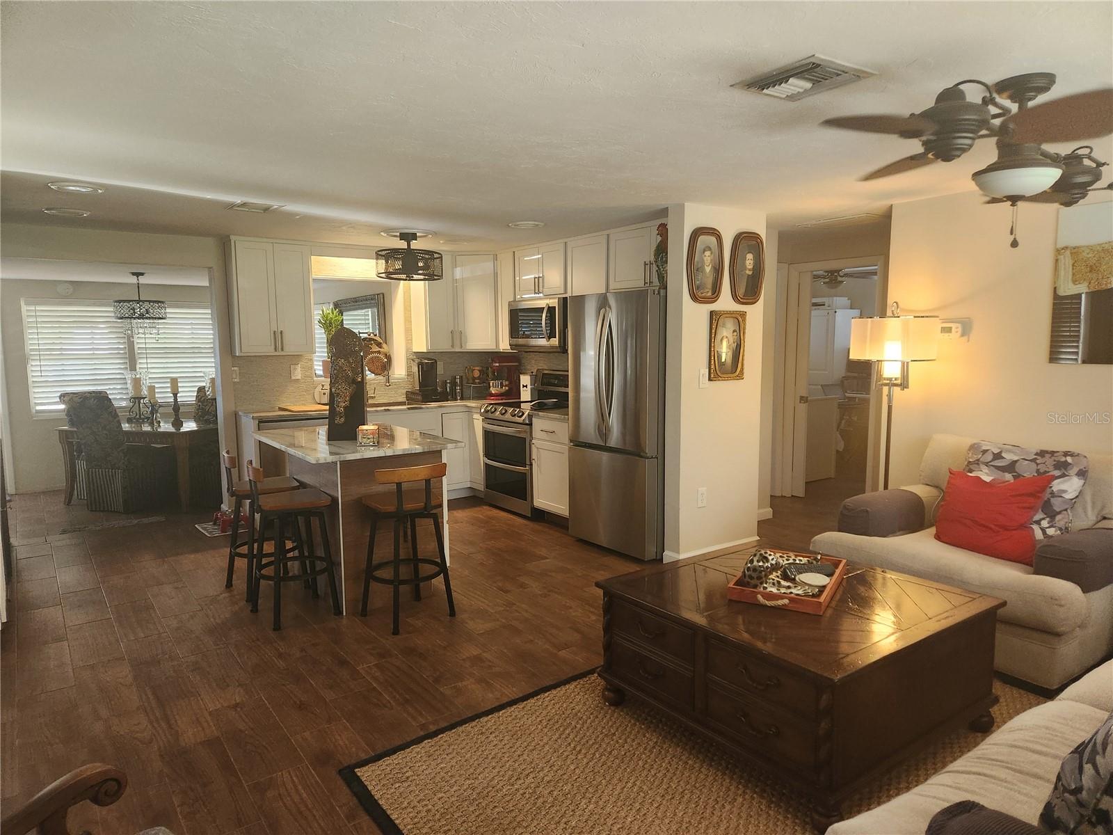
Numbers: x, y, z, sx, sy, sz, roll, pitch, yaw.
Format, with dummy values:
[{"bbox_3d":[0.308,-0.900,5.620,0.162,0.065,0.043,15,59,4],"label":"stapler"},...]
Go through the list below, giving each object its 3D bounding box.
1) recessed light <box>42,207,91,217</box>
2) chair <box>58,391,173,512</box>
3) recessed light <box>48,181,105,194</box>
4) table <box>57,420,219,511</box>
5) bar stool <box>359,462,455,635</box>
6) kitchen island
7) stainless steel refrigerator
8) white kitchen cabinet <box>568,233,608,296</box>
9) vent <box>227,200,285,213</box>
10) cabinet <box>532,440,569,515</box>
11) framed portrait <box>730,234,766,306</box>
[{"bbox_3d":[-3.094,-1.296,4.673,0.270,0.030,0.270,-5,8,-35],"label":"recessed light"},{"bbox_3d":[-3.989,0.293,6.666,0.480,1.070,0.680,1,7,11],"label":"chair"},{"bbox_3d":[-2.547,-1.218,3.925,0.270,0.030,0.270,-5,8,-35],"label":"recessed light"},{"bbox_3d":[-3.717,0.407,7.070,1.240,0.750,1.300,1,7,8],"label":"table"},{"bbox_3d":[-0.833,0.662,4.025,0.430,0.870,0.480,-5,8,-35],"label":"bar stool"},{"bbox_3d":[-1.289,0.574,4.744,0.905,0.895,1.290,-5,8,-35],"label":"kitchen island"},{"bbox_3d":[0.591,0.029,5.454,0.760,1.830,0.845,-5,8,-36],"label":"stainless steel refrigerator"},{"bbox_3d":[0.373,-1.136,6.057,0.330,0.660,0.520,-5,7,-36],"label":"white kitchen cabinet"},{"bbox_3d":[-1.933,-1.337,4.741,0.270,0.025,0.370,-5,8,-36],"label":"vent"},{"bbox_3d":[0.186,0.465,6.128,0.600,0.585,0.500,-5,8,-35],"label":"cabinet"},{"bbox_3d":[1.380,-1.069,5.305,0.360,0.515,0.045,-5,7,-36],"label":"framed portrait"}]

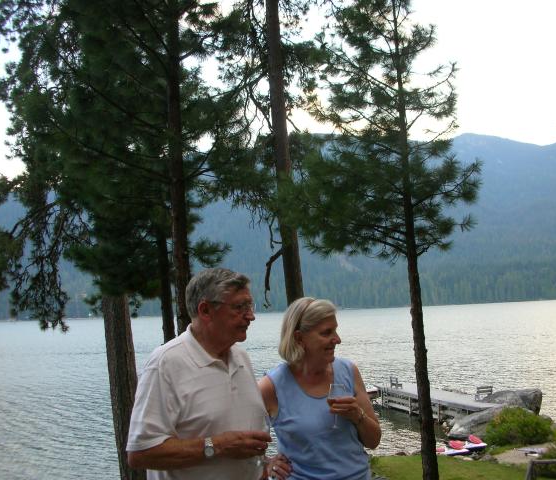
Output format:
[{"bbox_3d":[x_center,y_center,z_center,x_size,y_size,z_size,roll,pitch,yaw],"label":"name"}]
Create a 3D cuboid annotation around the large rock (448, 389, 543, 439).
[{"bbox_3d":[12.580,10.070,38.090,5.500,2.200,4.300,-3,-6,8],"label":"large rock"}]

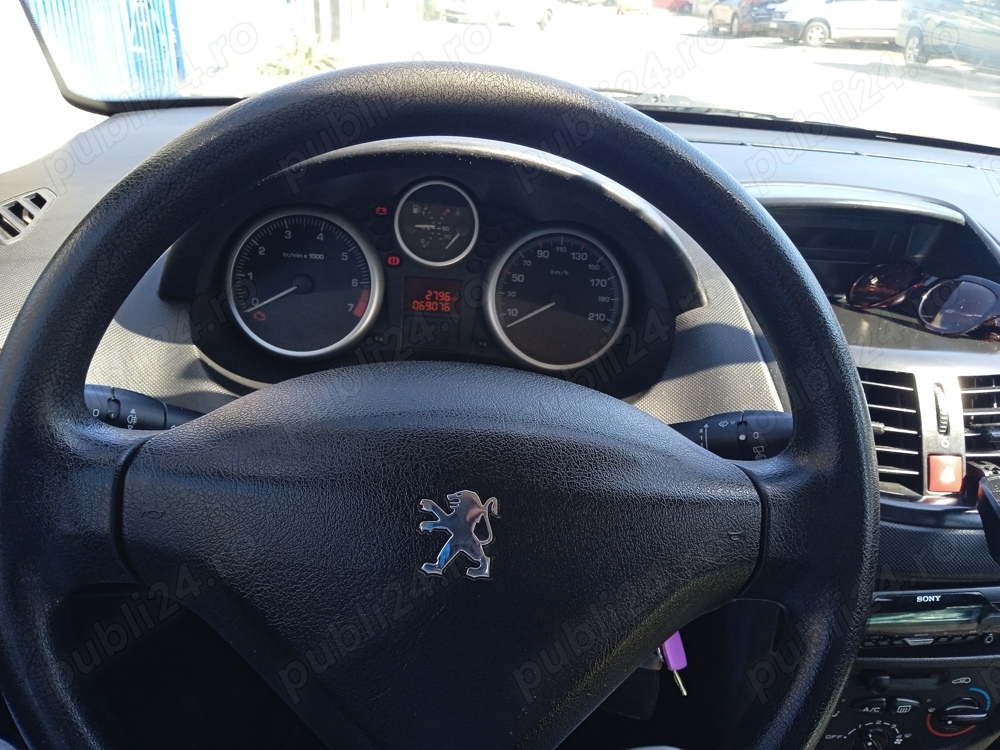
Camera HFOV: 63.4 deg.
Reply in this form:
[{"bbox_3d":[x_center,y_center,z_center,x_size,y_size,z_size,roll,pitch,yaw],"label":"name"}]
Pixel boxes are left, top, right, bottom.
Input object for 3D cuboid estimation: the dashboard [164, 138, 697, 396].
[{"bbox_3d":[-0.044,-0.069,0.545,0.322,0.162,0.120,1,11,-5],"label":"dashboard"}]

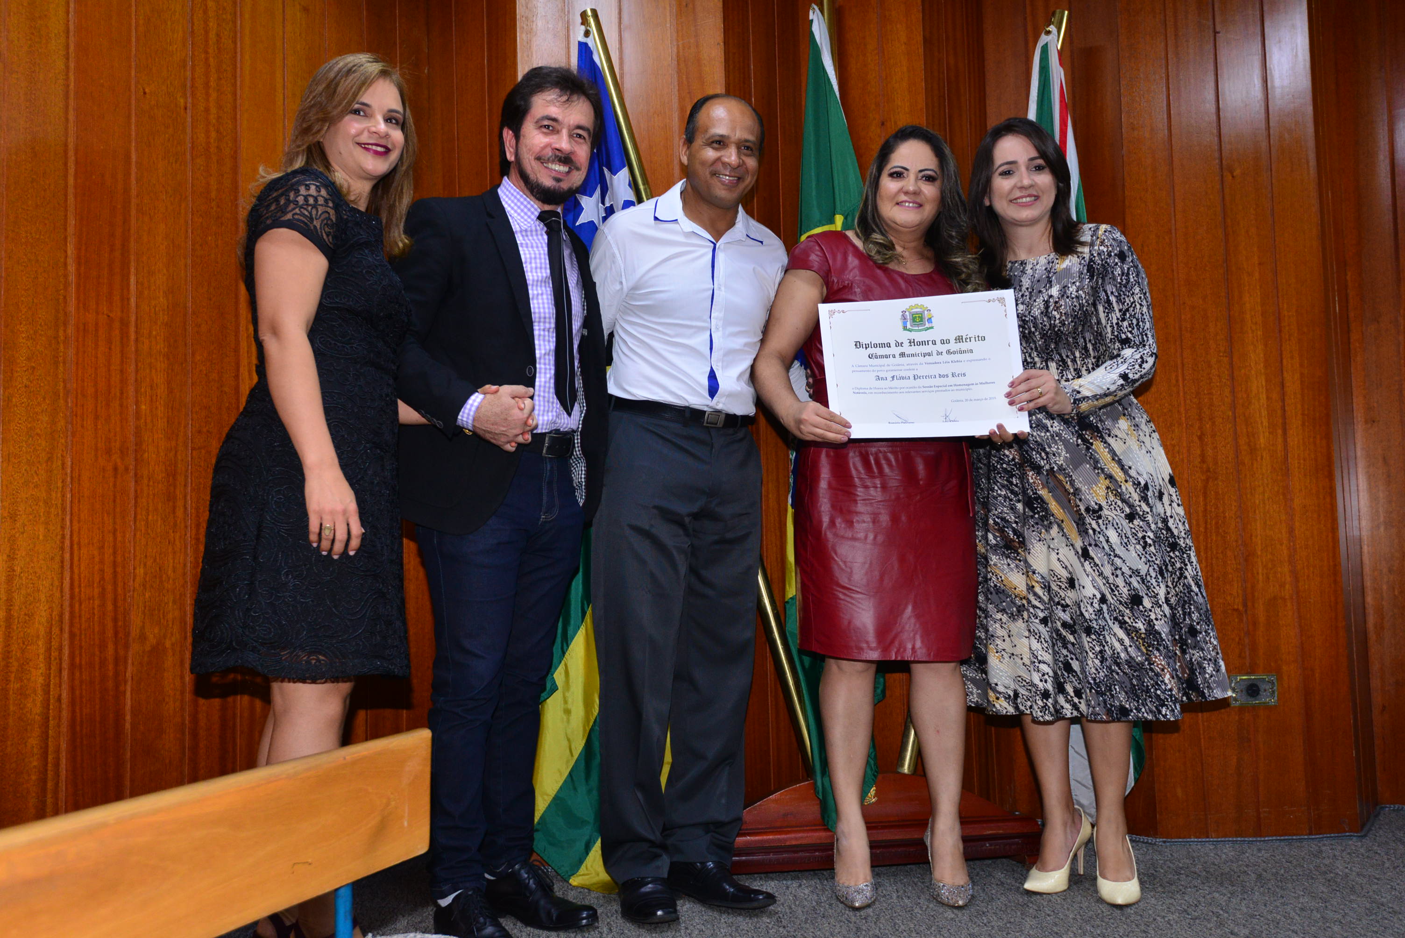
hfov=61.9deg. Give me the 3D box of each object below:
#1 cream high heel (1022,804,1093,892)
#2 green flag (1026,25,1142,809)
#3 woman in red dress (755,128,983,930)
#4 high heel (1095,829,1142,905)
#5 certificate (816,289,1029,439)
[{"bbox_3d":[0.803,0.860,2.655,0.218,0.155,0.085,1,-5,-39],"label":"cream high heel"},{"bbox_3d":[0.955,-0.122,2.920,0.320,1.970,0.200,-2,-4,8],"label":"green flag"},{"bbox_3d":[0.385,0.083,2.610,0.530,1.720,0.380,-2,-4,2],"label":"woman in red dress"},{"bbox_3d":[0.915,0.856,2.595,0.088,0.150,0.222,-2,-4,14],"label":"high heel"},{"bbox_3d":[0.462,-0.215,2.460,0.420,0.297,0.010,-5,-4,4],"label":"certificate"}]

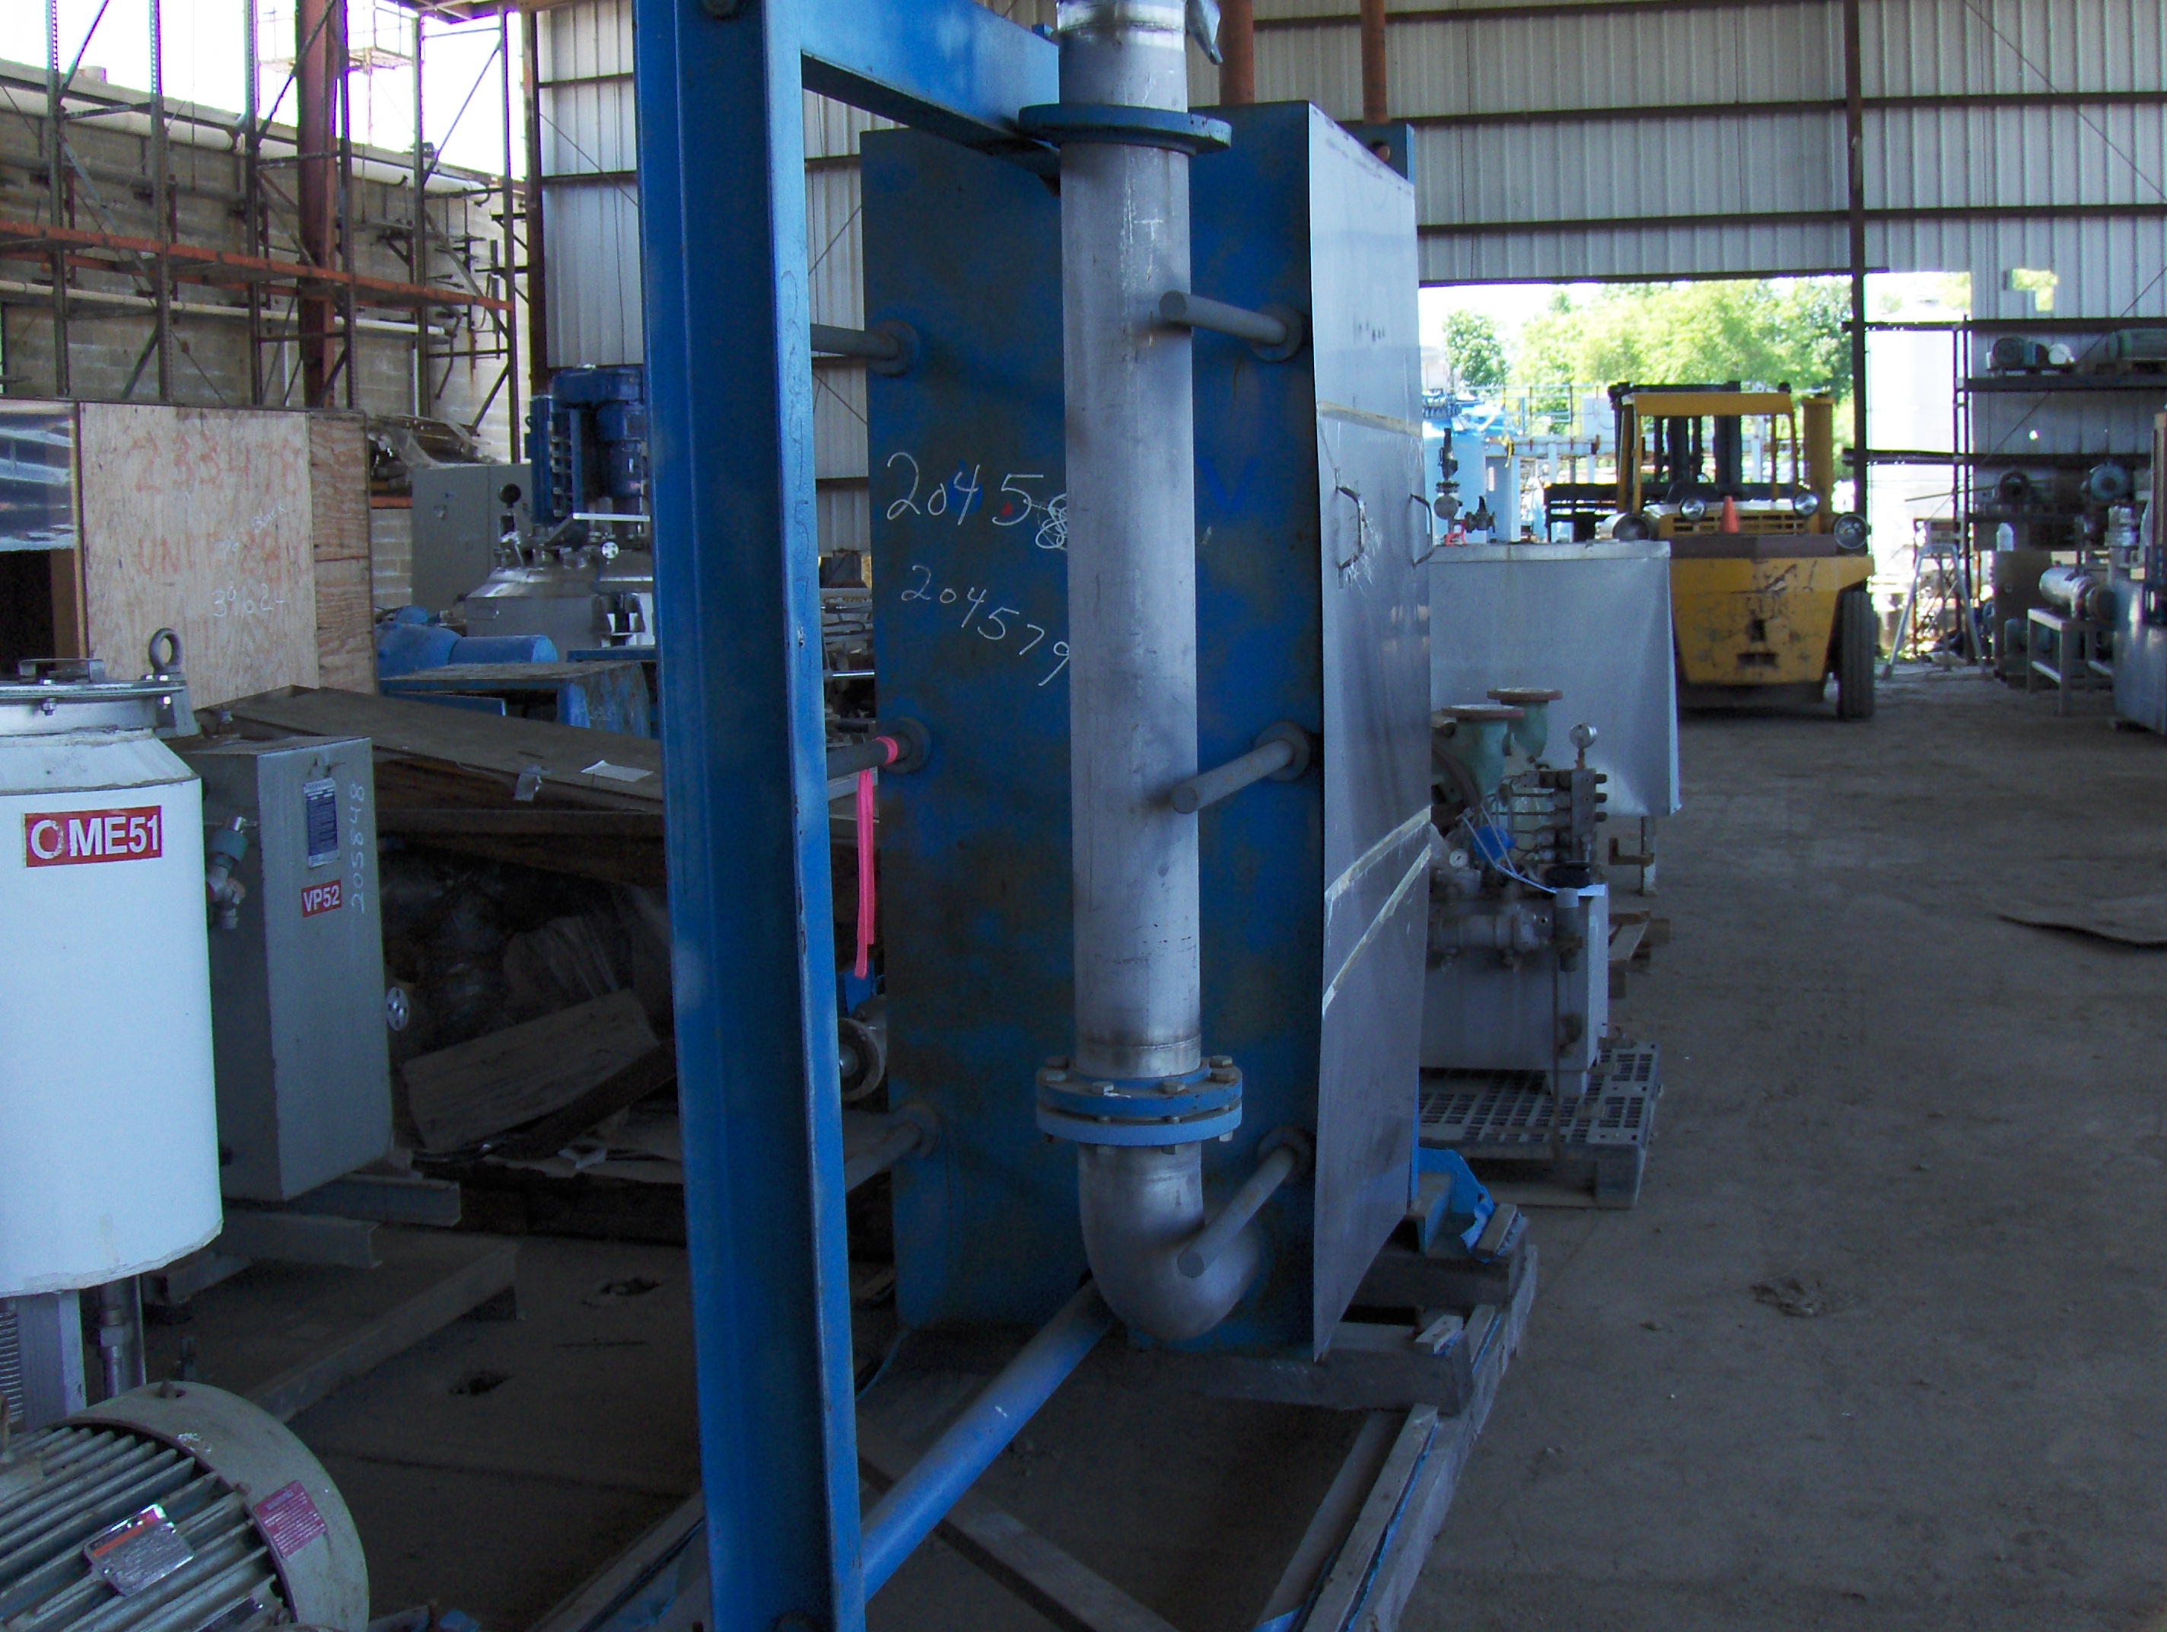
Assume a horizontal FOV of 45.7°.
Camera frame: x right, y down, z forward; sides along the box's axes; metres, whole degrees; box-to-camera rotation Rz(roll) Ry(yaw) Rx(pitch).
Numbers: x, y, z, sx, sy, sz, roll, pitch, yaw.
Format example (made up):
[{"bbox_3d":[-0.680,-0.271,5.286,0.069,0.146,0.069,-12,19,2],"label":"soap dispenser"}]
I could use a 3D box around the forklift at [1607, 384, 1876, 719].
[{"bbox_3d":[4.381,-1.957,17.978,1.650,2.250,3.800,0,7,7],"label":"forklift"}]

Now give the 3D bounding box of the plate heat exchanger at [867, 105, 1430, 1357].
[{"bbox_3d":[0.138,-0.152,4.123,0.670,1.800,0.870,1,7,17],"label":"plate heat exchanger"}]

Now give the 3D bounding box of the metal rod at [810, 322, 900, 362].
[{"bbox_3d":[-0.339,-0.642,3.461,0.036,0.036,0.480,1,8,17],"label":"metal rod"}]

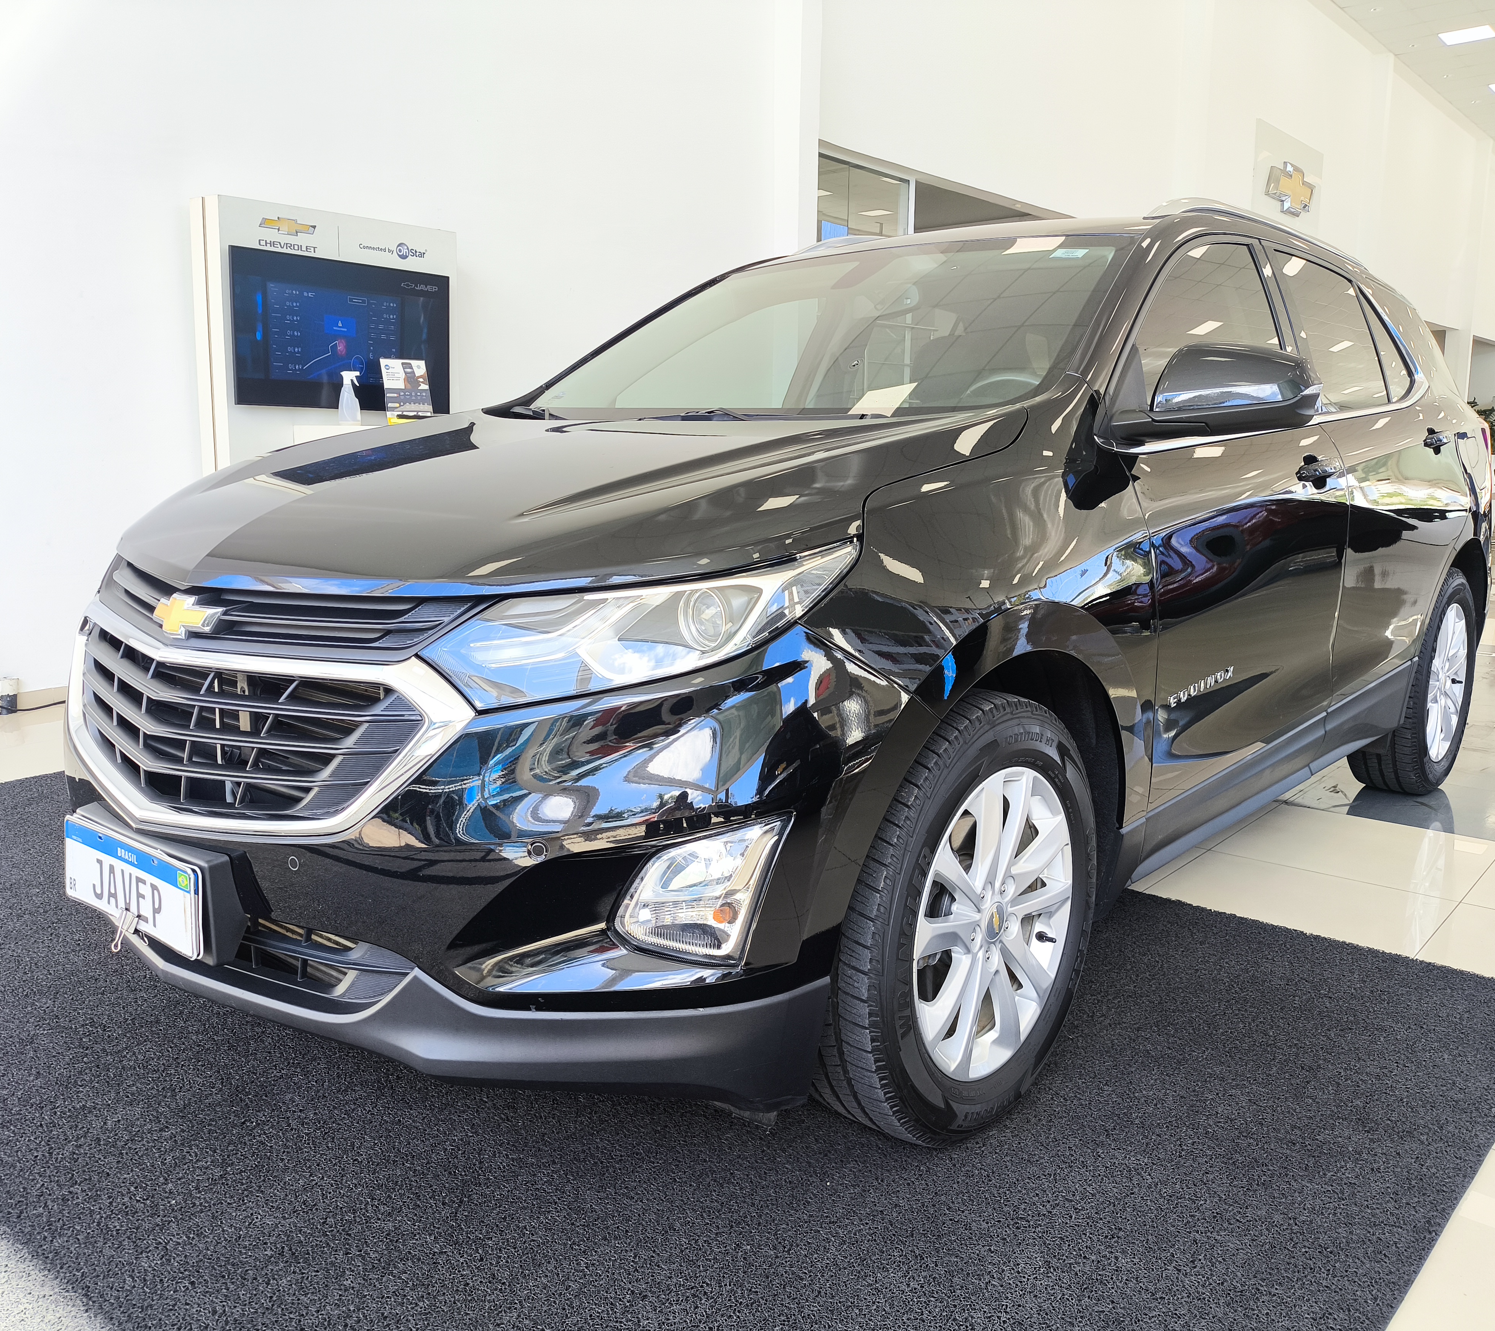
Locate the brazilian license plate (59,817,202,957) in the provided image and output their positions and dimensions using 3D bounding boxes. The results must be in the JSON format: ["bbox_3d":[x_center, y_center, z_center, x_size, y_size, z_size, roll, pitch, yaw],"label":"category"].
[{"bbox_3d":[-0.883,0.318,1.836,0.400,0.130,0.020,9,9,40],"label":"brazilian license plate"}]

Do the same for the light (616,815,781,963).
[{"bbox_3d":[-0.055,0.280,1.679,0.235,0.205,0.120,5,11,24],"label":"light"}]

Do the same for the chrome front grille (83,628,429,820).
[{"bbox_3d":[-0.802,0.094,1.875,0.980,0.245,0.170,9,13,40],"label":"chrome front grille"}]

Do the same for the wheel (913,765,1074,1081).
[{"bbox_3d":[0.318,0.379,1.995,0.190,0.485,0.485,9,13,40],"label":"wheel"}]

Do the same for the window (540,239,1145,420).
[{"bbox_3d":[0.134,-0.716,2.825,1.420,0.110,0.830,9,45,40],"label":"window"}]

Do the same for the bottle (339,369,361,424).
[{"bbox_3d":[-1.734,-1.170,5.577,0.100,0.245,0.085,0,10,0],"label":"bottle"}]

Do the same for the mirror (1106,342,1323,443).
[{"bbox_3d":[0.808,-0.457,2.184,0.260,0.165,0.220,9,13,40],"label":"mirror"}]

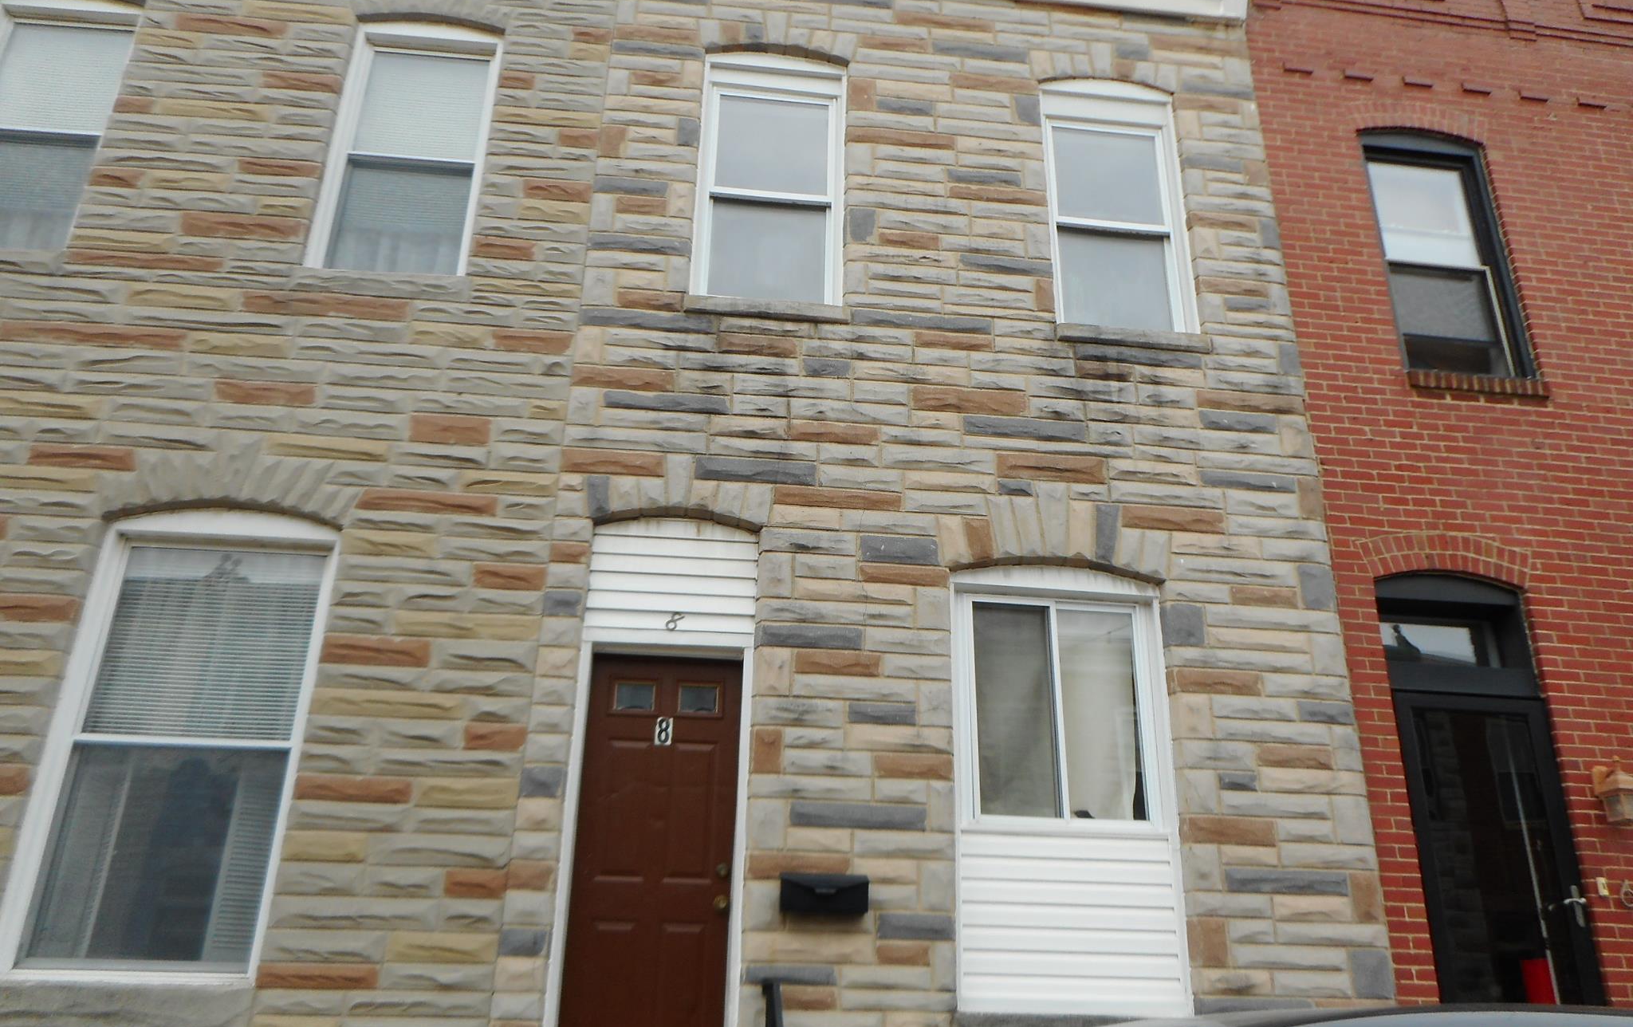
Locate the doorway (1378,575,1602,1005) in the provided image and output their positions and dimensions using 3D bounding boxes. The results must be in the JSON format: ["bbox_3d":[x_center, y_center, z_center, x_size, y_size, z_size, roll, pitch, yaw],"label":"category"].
[{"bbox_3d":[3.481,1.627,6.141,0.874,2.725,0.150,3,-22,-5],"label":"doorway"}]

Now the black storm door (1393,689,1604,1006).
[{"bbox_3d":[3.377,1.925,5.830,0.864,2.071,0.140,3,-22,-5],"label":"black storm door"}]

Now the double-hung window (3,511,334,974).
[{"bbox_3d":[-2.926,1.012,5.504,1.070,2.168,0.130,3,-22,-5],"label":"double-hung window"}]

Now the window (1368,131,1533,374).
[{"bbox_3d":[3.928,-1.623,7.482,0.857,1.810,0.150,3,-22,-5],"label":"window"}]

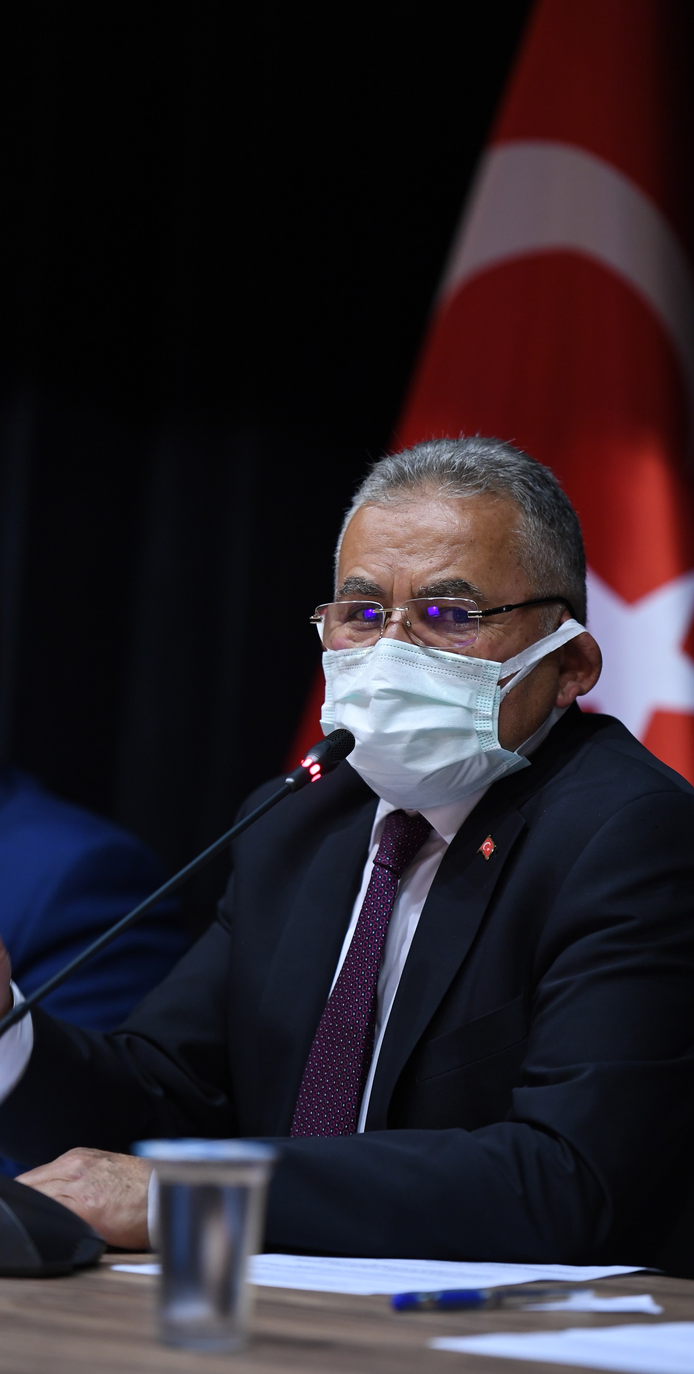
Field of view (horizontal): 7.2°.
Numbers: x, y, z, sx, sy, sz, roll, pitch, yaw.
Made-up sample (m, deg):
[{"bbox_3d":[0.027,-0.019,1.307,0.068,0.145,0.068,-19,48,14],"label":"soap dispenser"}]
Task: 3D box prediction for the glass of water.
[{"bbox_3d":[-0.078,0.306,3.020,0.075,0.107,0.075,0,1,0],"label":"glass of water"}]

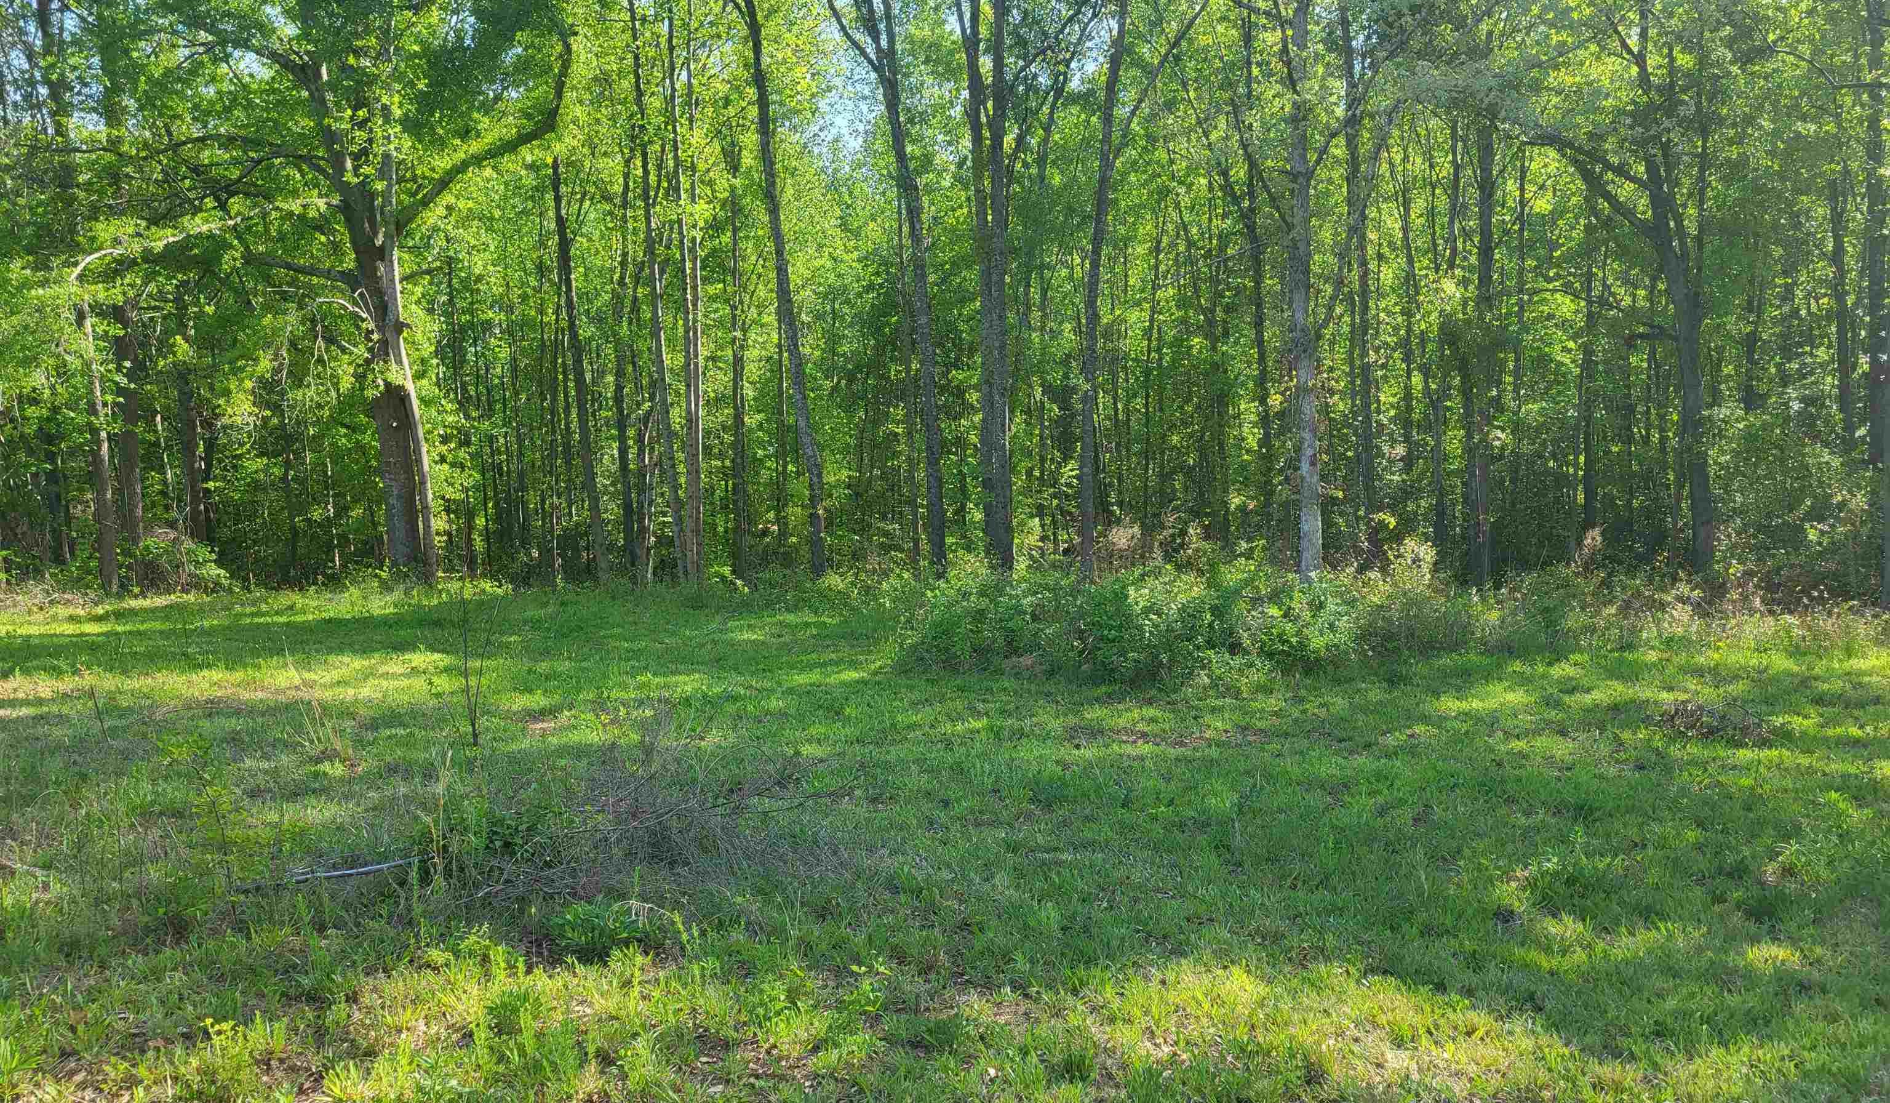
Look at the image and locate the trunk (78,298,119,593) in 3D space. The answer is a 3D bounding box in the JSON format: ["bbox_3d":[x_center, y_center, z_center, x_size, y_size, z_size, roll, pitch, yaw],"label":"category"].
[{"bbox_3d":[-13.670,-1.708,22.917,0.335,4.750,0.289,-4,2,0],"label":"trunk"}]

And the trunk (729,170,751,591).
[{"bbox_3d":[-3.998,-3.366,27.361,0.286,7.970,0.220,-1,2,0],"label":"trunk"}]

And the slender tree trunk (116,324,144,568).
[{"bbox_3d":[-14.336,-1.886,24.924,0.416,4.320,0.372,-2,2,0],"label":"slender tree trunk"}]

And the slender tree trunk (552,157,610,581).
[{"bbox_3d":[-6.387,-3.175,24.870,0.312,7.460,0.257,-6,2,0],"label":"slender tree trunk"}]

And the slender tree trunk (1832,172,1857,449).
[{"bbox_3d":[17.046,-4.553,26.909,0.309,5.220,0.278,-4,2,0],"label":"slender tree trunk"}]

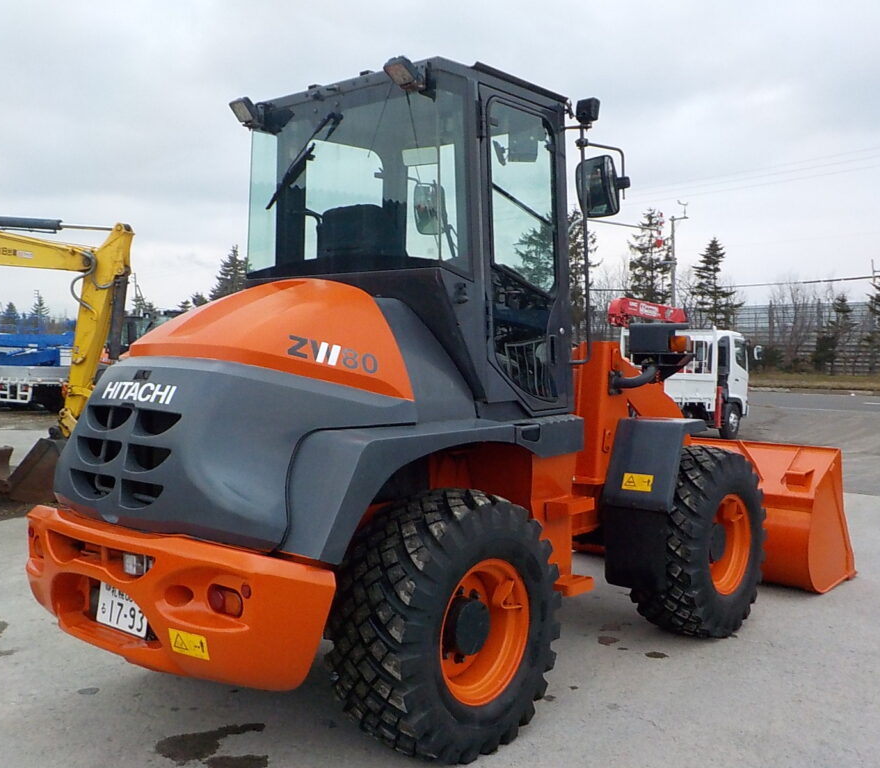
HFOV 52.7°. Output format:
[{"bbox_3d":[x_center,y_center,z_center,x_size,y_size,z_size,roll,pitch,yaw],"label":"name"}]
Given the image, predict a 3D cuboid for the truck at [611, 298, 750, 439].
[{"bbox_3d":[3.881,-0.294,17.870,2.200,2.950,7.400,1,2,37],"label":"truck"}]

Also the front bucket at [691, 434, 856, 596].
[{"bbox_3d":[2.025,0.926,6.891,2.040,0.970,0.960,1,2,43],"label":"front bucket"}]

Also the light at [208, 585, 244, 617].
[{"bbox_3d":[-0.642,0.658,2.705,0.122,0.088,0.050,1,2,29],"label":"light"}]

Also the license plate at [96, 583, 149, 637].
[{"bbox_3d":[-1.122,0.783,3.134,0.330,0.165,0.010,1,-4,41],"label":"license plate"}]

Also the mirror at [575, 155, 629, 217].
[{"bbox_3d":[0.831,-1.022,4.581,0.130,0.310,0.200,-1,1,-32],"label":"mirror"}]

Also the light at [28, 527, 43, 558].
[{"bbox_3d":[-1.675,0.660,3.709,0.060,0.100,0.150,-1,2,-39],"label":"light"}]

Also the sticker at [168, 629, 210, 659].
[{"bbox_3d":[-0.784,0.815,2.775,0.158,0.080,0.003,1,14,30],"label":"sticker"}]

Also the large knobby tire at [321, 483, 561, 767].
[{"bbox_3d":[0.049,0.947,3.521,0.400,1.060,1.060,1,2,40],"label":"large knobby tire"}]

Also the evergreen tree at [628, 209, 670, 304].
[{"bbox_3d":[14.111,-5.771,60.136,3.800,12.190,3.800,0,1,0],"label":"evergreen tree"}]

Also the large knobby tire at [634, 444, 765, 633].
[{"bbox_3d":[1.440,0.866,4.915,0.385,1.040,1.040,1,2,43],"label":"large knobby tire"}]

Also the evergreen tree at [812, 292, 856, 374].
[{"bbox_3d":[25.337,-3.243,57.000,2.800,5.300,2.800,0,2,24],"label":"evergreen tree"}]

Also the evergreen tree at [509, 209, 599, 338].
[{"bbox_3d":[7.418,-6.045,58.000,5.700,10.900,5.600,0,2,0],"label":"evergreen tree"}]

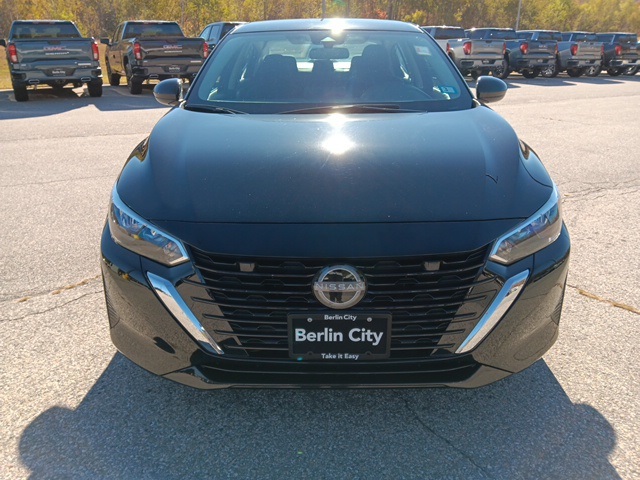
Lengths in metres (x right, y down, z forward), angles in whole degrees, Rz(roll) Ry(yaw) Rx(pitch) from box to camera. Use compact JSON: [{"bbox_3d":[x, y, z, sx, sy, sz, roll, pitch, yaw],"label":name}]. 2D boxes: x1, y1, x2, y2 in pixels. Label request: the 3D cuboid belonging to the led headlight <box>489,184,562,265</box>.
[{"bbox_3d":[0.724,-0.069,1.649,0.450,0.170,0.360,-5,22,-11],"label":"led headlight"}]

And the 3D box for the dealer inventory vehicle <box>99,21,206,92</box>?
[{"bbox_3d":[-5.210,-5.664,14.840,2.080,1.930,5.880,-12,25,-27],"label":"dealer inventory vehicle"}]

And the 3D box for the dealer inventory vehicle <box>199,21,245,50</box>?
[{"bbox_3d":[-2.803,-6.215,16.160,2.080,1.930,5.880,-12,25,-27],"label":"dealer inventory vehicle"}]

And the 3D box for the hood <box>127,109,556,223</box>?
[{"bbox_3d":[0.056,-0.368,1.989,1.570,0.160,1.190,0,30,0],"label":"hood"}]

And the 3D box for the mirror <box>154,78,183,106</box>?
[{"bbox_3d":[-0.860,-0.840,2.743,0.190,0.160,0.140,0,22,0],"label":"mirror"}]

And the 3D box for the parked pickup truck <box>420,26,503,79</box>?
[{"bbox_3d":[4.936,-7.899,20.242,2.100,1.930,5.880,-11,25,-24],"label":"parked pickup truck"}]

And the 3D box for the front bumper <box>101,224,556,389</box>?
[{"bbox_3d":[0.059,0.172,1.710,1.790,0.590,0.560,0,22,0],"label":"front bumper"}]

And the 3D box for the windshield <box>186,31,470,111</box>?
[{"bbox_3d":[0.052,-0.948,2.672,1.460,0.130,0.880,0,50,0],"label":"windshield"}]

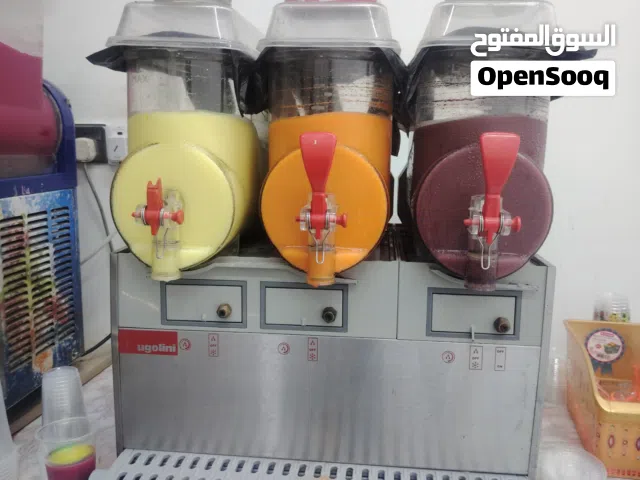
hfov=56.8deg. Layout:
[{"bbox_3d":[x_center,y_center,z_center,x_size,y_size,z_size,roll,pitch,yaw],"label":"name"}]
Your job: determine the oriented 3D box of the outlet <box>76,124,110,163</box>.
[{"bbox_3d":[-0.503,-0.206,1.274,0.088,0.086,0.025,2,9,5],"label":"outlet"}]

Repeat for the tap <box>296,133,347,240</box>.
[{"bbox_3d":[0.002,-0.062,0.690,0.056,0.120,0.045,2,9,5],"label":"tap"}]

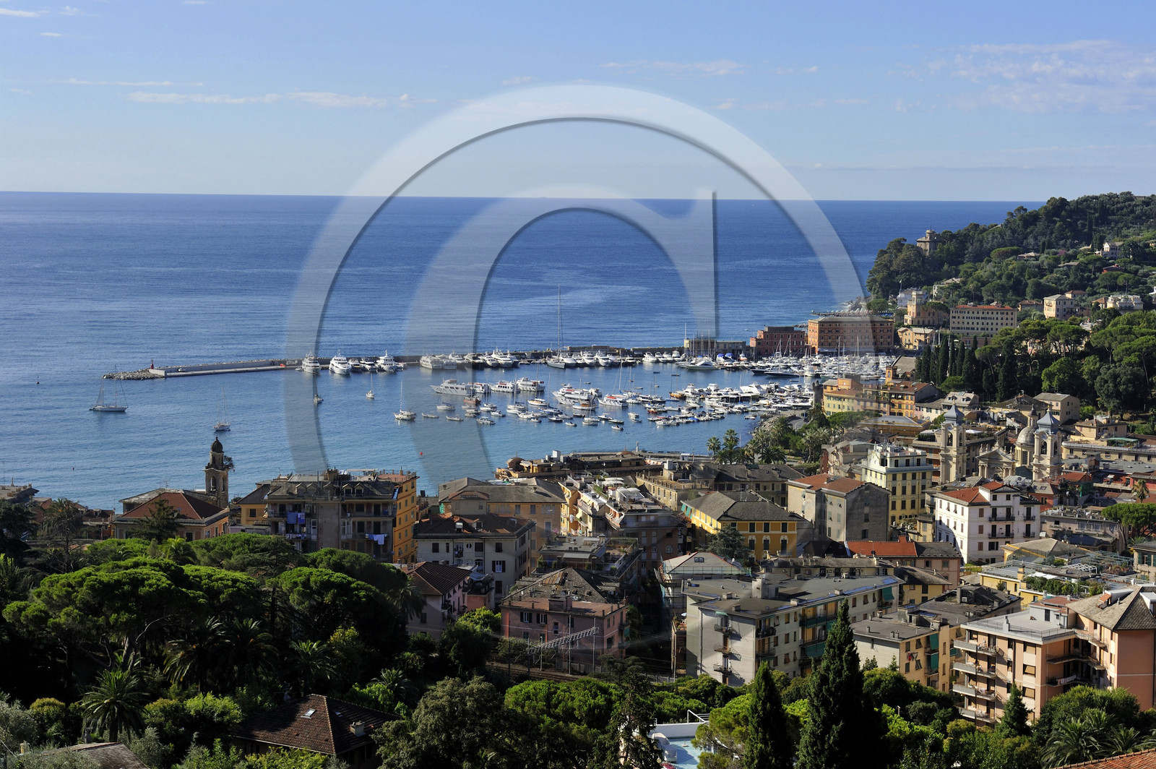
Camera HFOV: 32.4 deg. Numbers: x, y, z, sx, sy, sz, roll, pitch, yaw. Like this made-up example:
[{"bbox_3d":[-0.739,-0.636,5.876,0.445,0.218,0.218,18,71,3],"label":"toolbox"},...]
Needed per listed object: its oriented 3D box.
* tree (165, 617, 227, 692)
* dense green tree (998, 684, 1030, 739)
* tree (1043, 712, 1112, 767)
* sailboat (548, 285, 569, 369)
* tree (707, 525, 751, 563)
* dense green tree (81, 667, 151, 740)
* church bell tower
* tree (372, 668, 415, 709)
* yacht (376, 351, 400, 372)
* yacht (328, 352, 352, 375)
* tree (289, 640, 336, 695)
[{"bbox_3d":[-46.040,33.350,240.000,7.600,10.880,7.600,-1,6,-11],"label":"tree"},{"bbox_3d":[56.090,42.310,256.000,4.200,7.840,4.200,2,6,13],"label":"dense green tree"},{"bbox_3d":[51.990,37.640,208.000,7.200,7.050,7.200,2,6,14],"label":"tree"},{"bbox_3d":[-10.327,-30.365,1034.640,7.200,42.000,34.000,-1,6,-15],"label":"sailboat"},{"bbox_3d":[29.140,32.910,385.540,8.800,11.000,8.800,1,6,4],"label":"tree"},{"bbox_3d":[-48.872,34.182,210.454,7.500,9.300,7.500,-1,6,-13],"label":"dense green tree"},{"bbox_3d":[-79.720,24.510,440.000,4.500,26.040,4.500,3,6,21],"label":"church bell tower"},{"bbox_3d":[-23.331,40.153,252.415,6.000,8.500,6.000,0,6,-5],"label":"tree"},{"bbox_3d":[-93.600,-11.730,977.010,6.200,9.300,23.000,-1,6,-16],"label":"yacht"},{"bbox_3d":[-118.301,-11.175,988.510,6.800,10.500,28.000,-1,6,-20],"label":"yacht"},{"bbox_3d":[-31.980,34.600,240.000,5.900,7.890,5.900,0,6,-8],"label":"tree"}]

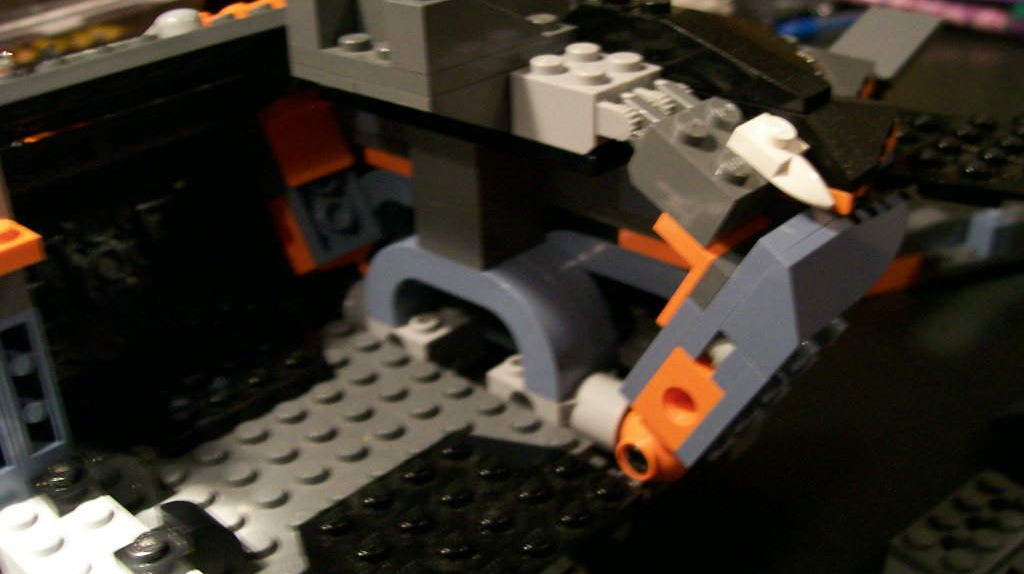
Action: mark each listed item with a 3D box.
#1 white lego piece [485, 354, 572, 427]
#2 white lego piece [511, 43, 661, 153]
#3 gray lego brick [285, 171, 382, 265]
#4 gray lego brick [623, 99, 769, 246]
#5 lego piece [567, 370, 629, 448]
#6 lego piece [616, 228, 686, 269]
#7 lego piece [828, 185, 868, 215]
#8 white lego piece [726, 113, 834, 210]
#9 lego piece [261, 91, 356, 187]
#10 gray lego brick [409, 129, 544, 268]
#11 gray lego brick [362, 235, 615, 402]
[{"bbox_3d":[0.006,0.018,0.188,0.016,0.011,0.012,21,35,38],"label":"white lego piece"},{"bbox_3d":[0.014,-0.027,0.157,0.024,0.011,0.016,21,35,38],"label":"white lego piece"},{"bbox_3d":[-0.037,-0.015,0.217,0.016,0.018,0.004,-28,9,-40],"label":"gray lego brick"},{"bbox_3d":[0.026,-0.019,0.150,0.016,0.011,0.022,-28,64,-40],"label":"gray lego brick"},{"bbox_3d":[0.017,0.021,0.181,0.009,0.011,0.011,21,35,38],"label":"lego piece"},{"bbox_3d":[0.026,-0.007,0.174,0.016,0.003,0.008,21,35,38],"label":"lego piece"},{"bbox_3d":[0.046,-0.014,0.153,0.008,0.004,0.008,21,35,38],"label":"lego piece"},{"bbox_3d":[0.038,-0.017,0.144,0.008,0.005,0.017,-28,64,-40],"label":"white lego piece"},{"bbox_3d":[-0.042,-0.030,0.214,0.016,0.016,0.004,-28,4,-40],"label":"lego piece"},{"bbox_3d":[-0.006,-0.018,0.183,0.016,0.022,0.016,21,35,38],"label":"gray lego brick"},{"bbox_3d":[-0.005,0.001,0.193,0.048,0.019,0.016,21,35,38],"label":"gray lego brick"}]

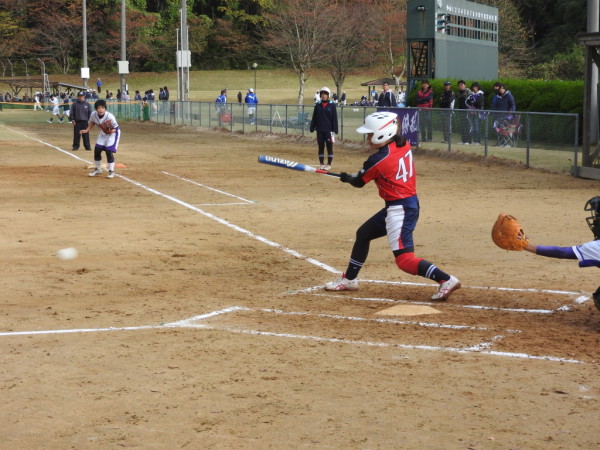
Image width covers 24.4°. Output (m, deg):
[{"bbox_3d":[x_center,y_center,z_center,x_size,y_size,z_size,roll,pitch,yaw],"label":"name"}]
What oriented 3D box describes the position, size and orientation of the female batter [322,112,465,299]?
[{"bbox_3d":[0.718,-0.183,10.509,0.980,1.430,0.560,3,7,32],"label":"female batter"}]

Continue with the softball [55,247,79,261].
[{"bbox_3d":[-1.953,0.238,11.600,0.097,0.097,0.097,0,6,0],"label":"softball"}]

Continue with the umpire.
[{"bbox_3d":[-5.651,-2.675,35.700,0.580,1.520,0.360,-1,6,-6],"label":"umpire"}]

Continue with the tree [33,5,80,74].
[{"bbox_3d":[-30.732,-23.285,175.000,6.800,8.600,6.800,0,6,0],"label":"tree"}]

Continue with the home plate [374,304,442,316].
[{"bbox_3d":[0.806,0.614,9.777,0.432,0.030,0.432,3,7,30],"label":"home plate"}]

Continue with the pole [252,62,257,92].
[{"bbox_3d":[-4.922,-15.870,150.000,0.480,3.400,0.480,0,6,0],"label":"pole"}]

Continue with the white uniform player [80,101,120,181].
[{"bbox_3d":[-3.511,-1.517,24.400,0.720,1.380,0.620,0,6,3],"label":"white uniform player"}]

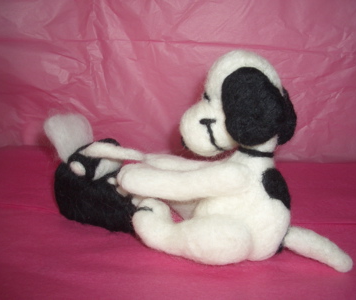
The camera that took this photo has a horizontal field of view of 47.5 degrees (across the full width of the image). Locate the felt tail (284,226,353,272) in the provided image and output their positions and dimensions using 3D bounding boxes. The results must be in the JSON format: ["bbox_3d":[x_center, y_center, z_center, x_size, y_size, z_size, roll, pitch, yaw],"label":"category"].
[{"bbox_3d":[0.110,0.079,0.321,0.054,0.022,0.016,13,21,36],"label":"felt tail"}]

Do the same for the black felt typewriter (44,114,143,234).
[{"bbox_3d":[-0.067,0.019,0.399,0.088,0.092,0.068,8,19,25],"label":"black felt typewriter"}]

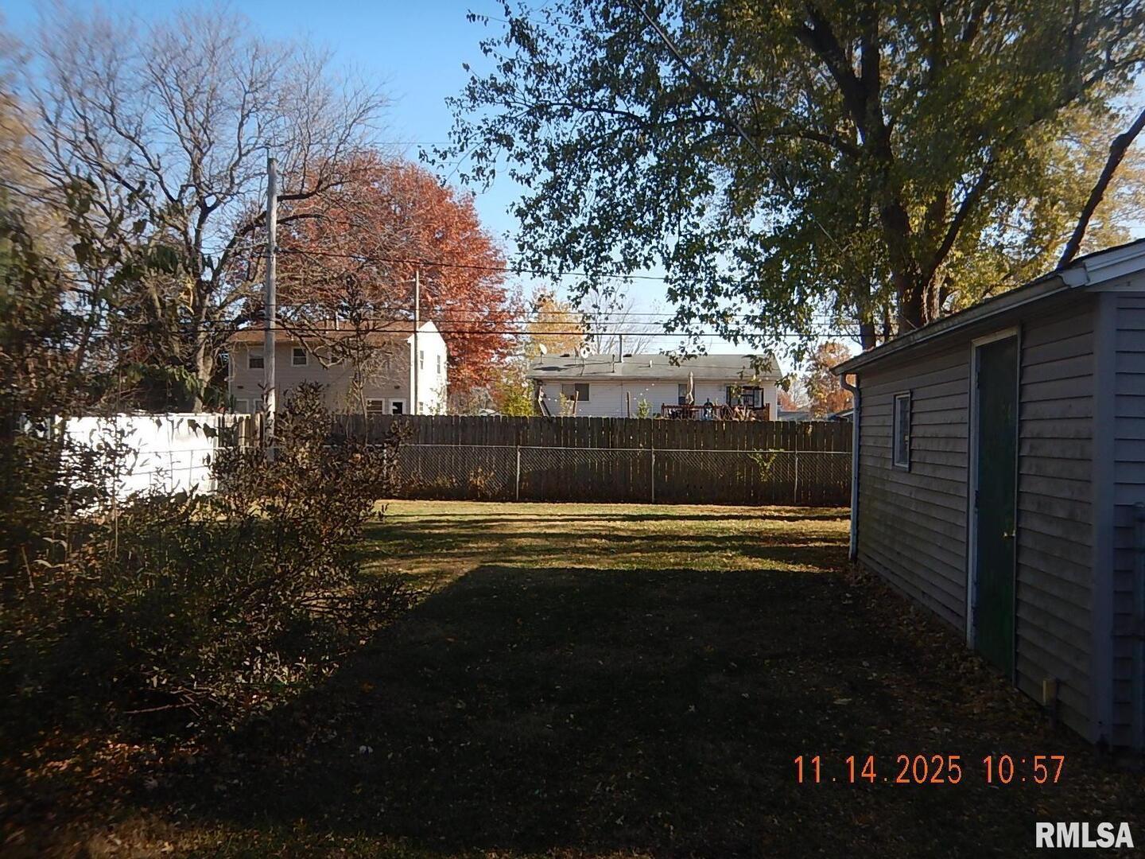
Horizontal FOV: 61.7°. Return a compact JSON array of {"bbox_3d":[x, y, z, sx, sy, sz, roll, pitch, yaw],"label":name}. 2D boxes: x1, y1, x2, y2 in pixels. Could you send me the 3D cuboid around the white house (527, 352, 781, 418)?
[{"bbox_3d":[5.198,-1.801,58.782,14.400,5.500,8.300,1,0,6],"label":"white house"}]

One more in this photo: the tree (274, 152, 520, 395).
[{"bbox_3d":[-12.403,-9.193,67.000,17.200,20.500,16.500,1,0,0],"label":"tree"}]

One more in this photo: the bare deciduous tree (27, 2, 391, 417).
[{"bbox_3d":[-12.741,-6.639,33.000,12.700,15.900,12.000,1,0,0],"label":"bare deciduous tree"}]

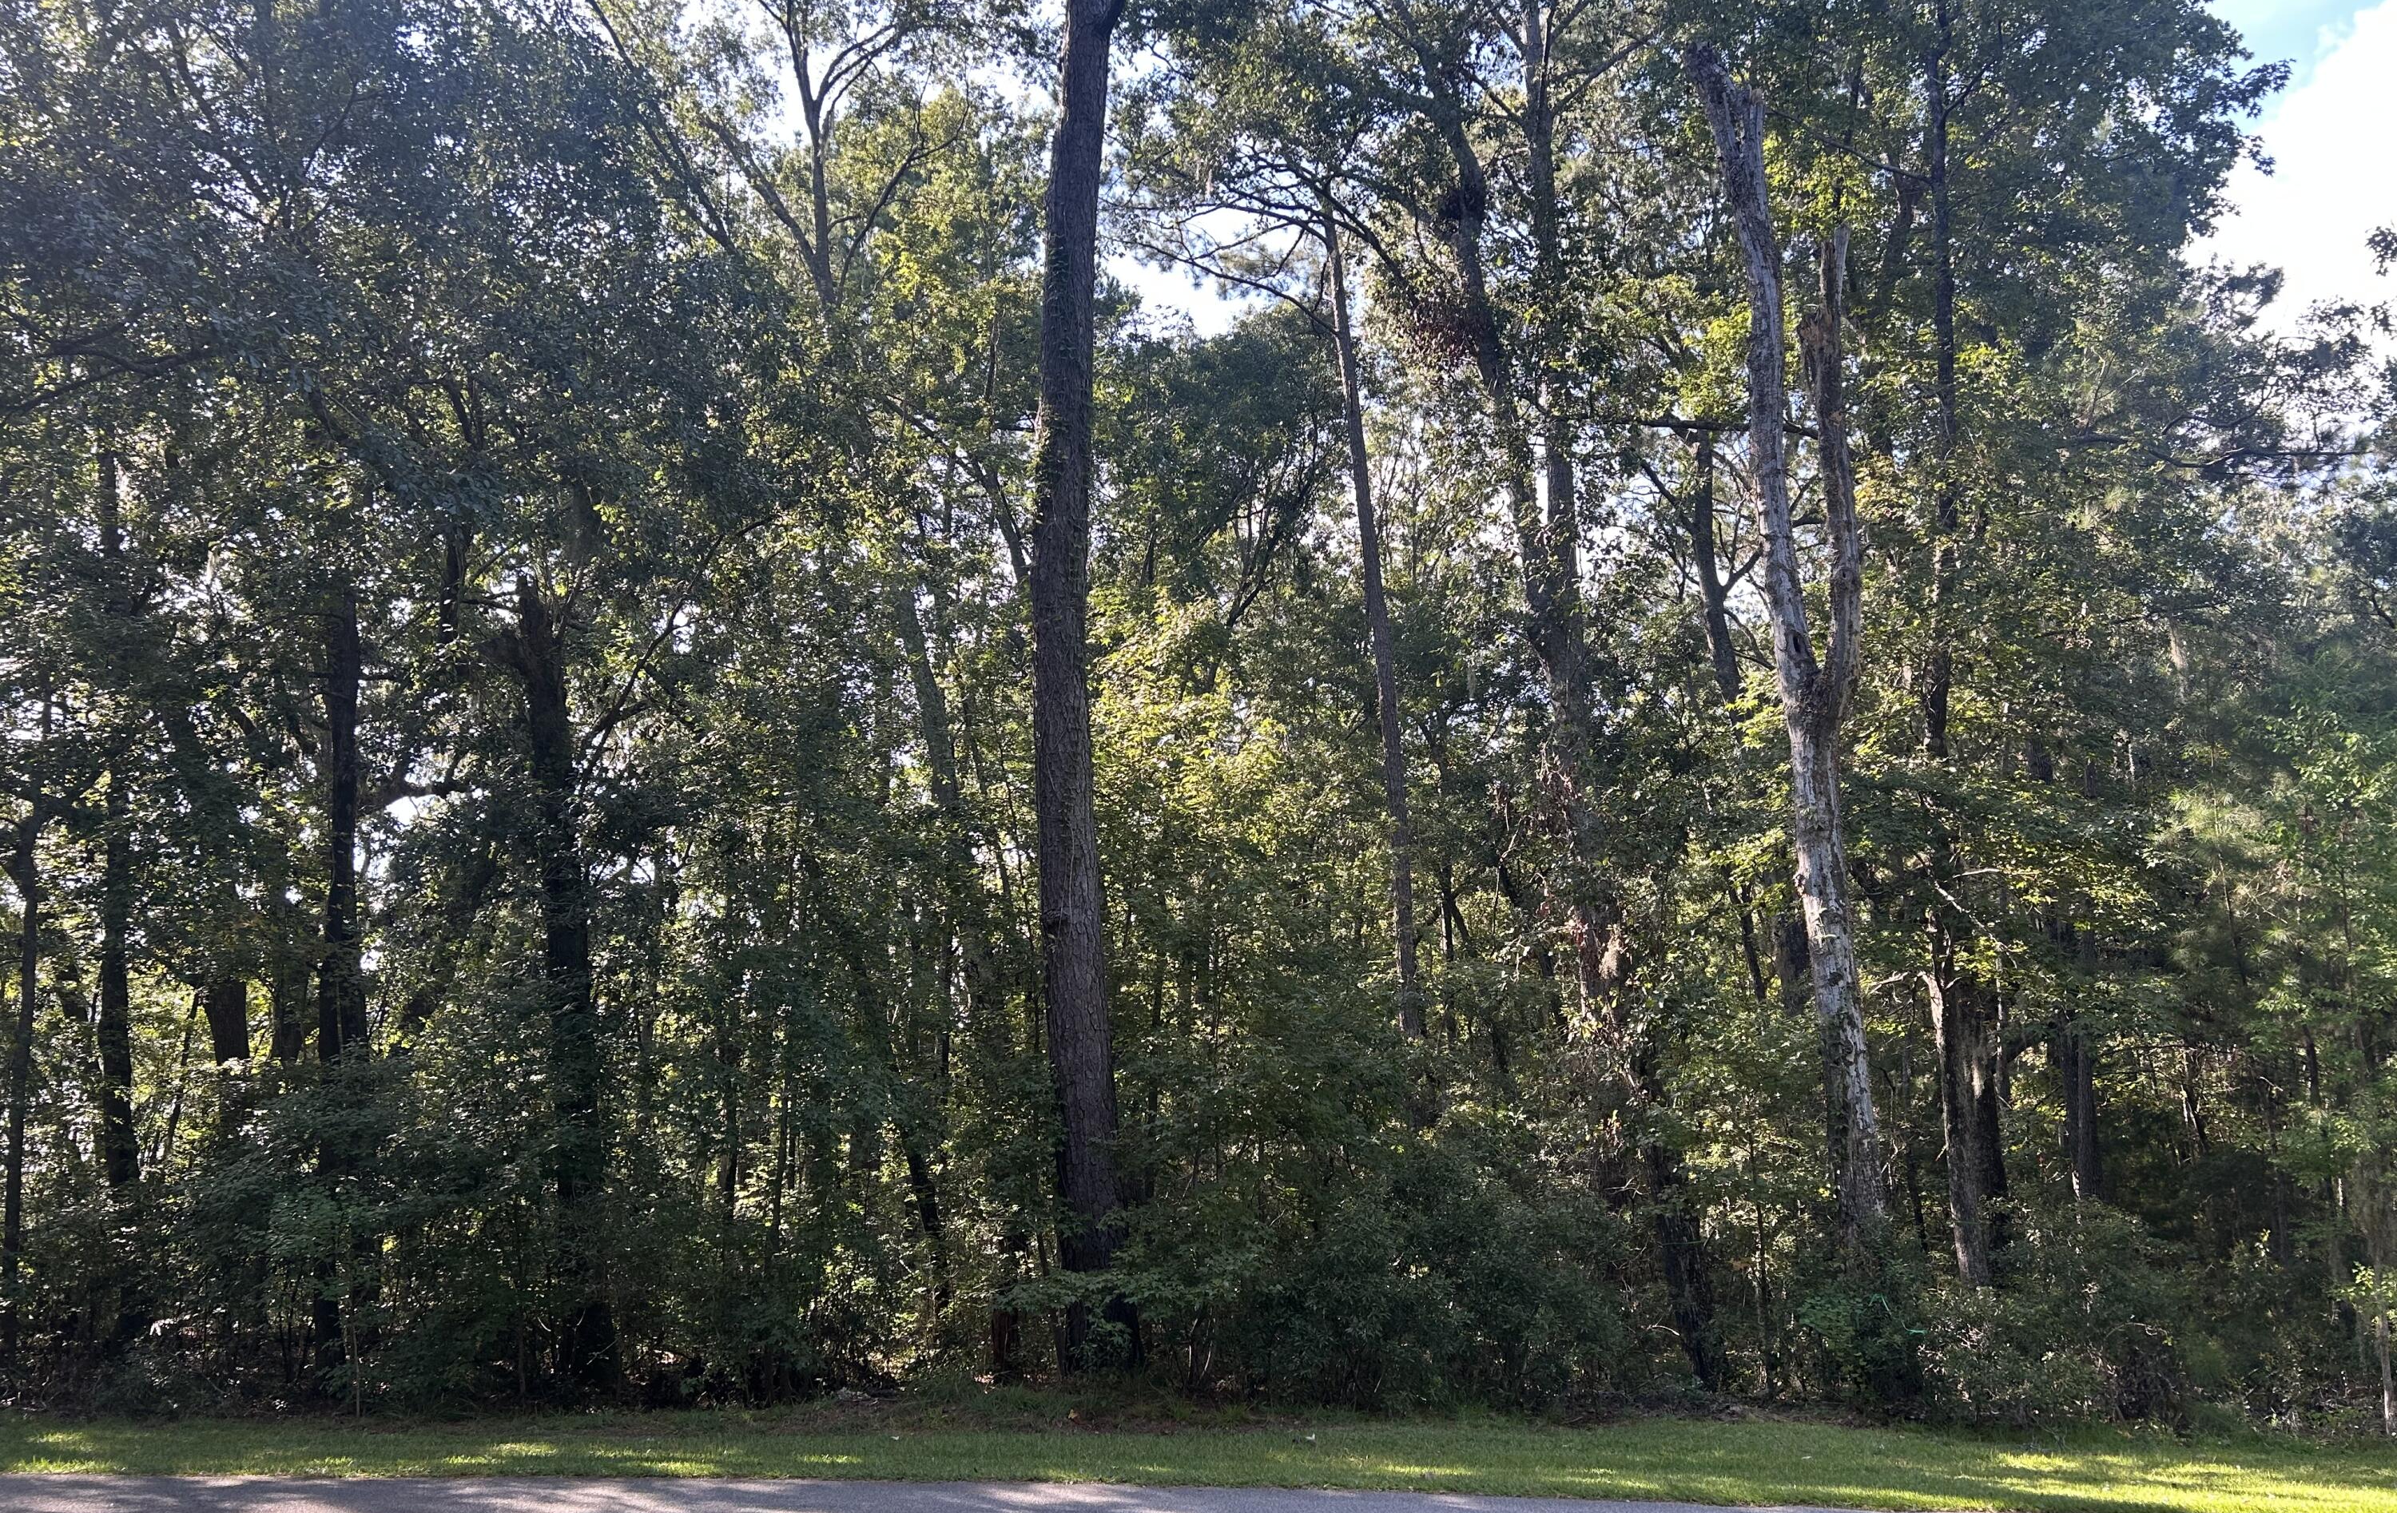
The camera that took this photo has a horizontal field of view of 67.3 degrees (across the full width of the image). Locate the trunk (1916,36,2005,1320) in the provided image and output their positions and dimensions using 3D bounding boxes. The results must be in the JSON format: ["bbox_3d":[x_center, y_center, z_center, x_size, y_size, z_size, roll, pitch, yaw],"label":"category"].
[{"bbox_3d":[8.551,-1.653,20.343,0.677,14.998,0.609,-2,-14,23],"label":"trunk"}]

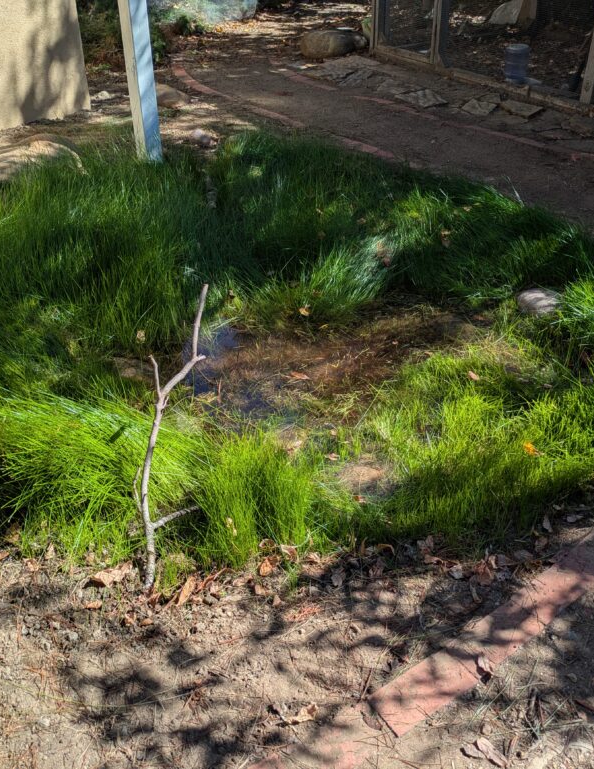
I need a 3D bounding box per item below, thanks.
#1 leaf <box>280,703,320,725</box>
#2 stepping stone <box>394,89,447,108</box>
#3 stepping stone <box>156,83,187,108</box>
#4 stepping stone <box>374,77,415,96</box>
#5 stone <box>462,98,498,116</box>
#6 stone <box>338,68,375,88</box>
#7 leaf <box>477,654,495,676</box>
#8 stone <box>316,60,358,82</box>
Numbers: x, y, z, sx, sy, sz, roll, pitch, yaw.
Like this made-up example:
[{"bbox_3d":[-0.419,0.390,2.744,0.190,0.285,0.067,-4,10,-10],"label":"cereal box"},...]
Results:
[{"bbox_3d":[0.006,0.595,1.338,0.066,0.020,0.030,-13,35,-18],"label":"leaf"},{"bbox_3d":[0.932,-2.124,5.547,0.340,0.050,0.460,-15,36,-22],"label":"stepping stone"},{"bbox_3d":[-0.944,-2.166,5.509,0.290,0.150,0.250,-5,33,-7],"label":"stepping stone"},{"bbox_3d":[0.793,-2.371,5.935,0.280,0.045,0.480,-8,34,-12],"label":"stepping stone"},{"bbox_3d":[1.272,-1.916,5.170,0.208,0.040,0.336,15,36,23],"label":"stone"},{"bbox_3d":[0.491,-2.498,6.060,0.230,0.045,0.480,16,36,24],"label":"stone"},{"bbox_3d":[0.360,0.542,1.420,0.019,0.017,0.045,-12,35,-18],"label":"leaf"},{"bbox_3d":[0.326,-2.727,6.480,0.330,0.045,0.600,-9,34,-14],"label":"stone"}]

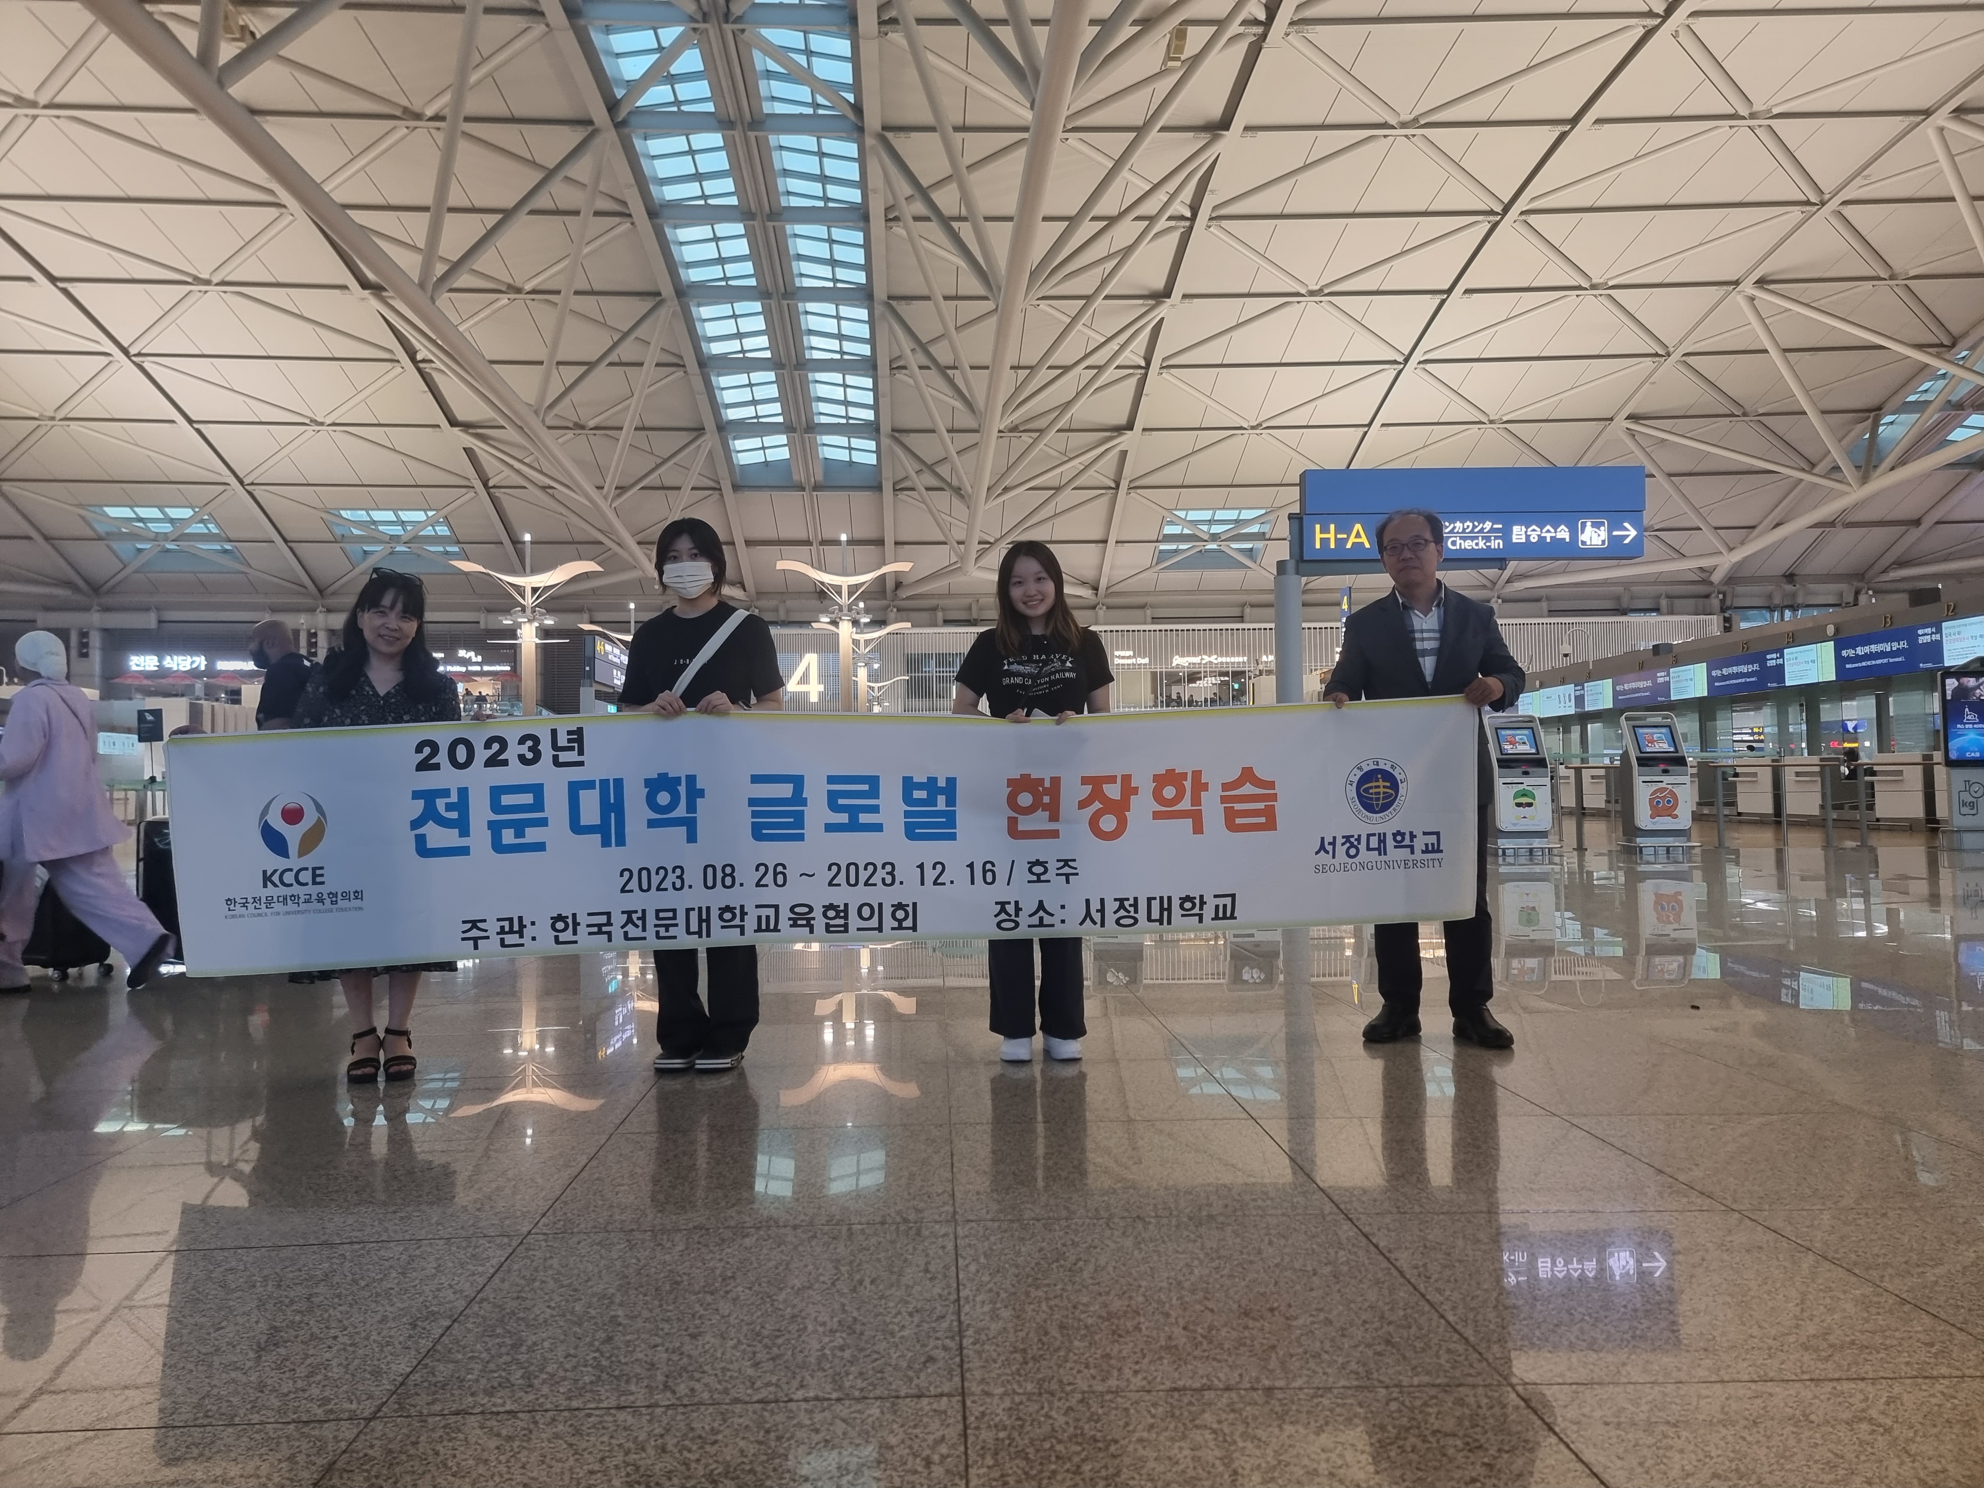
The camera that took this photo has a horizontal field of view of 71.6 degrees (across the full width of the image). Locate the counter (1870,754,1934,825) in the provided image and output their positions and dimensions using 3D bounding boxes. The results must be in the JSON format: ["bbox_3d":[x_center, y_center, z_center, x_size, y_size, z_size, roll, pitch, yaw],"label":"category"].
[{"bbox_3d":[14.203,0.734,20.974,0.760,1.140,1.250,-1,-2,-3],"label":"counter"}]

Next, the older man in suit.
[{"bbox_3d":[1.429,0.089,4.586,0.660,1.772,0.420,-1,-2,11],"label":"older man in suit"}]

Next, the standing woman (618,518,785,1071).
[{"bbox_3d":[-0.905,0.144,4.286,0.530,1.720,0.400,-1,-2,-6],"label":"standing woman"}]

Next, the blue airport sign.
[{"bbox_3d":[3.404,-1.614,9.800,2.430,0.680,0.230,-1,-2,-3],"label":"blue airport sign"}]

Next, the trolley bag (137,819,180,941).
[{"bbox_3d":[-3.950,0.759,6.867,0.490,0.760,0.310,-1,-2,-3],"label":"trolley bag"}]

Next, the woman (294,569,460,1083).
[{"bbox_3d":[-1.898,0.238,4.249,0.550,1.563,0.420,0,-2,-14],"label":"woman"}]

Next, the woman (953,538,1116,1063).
[{"bbox_3d":[0.130,0.166,4.348,0.520,1.645,0.400,-1,-2,0],"label":"woman"}]

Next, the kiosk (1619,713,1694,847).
[{"bbox_3d":[7.593,0.446,15.669,0.640,1.570,0.520,-1,-2,-3],"label":"kiosk"}]

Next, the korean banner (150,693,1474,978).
[{"bbox_3d":[-0.415,0.267,4.160,3.920,0.700,0.100,-1,3,-5],"label":"korean banner"}]

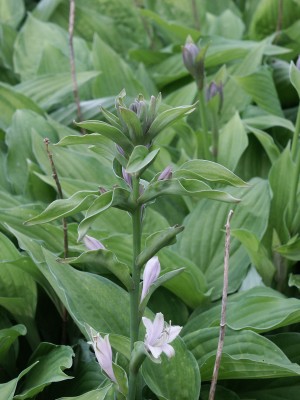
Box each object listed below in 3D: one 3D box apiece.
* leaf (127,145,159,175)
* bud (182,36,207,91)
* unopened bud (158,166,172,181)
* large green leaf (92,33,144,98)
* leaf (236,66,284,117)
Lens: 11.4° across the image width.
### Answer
[{"bbox_3d":[-0.006,-0.037,1.390,0.030,0.026,0.036,6,7,14],"label":"leaf"},{"bbox_3d":[0.048,-0.147,1.620,0.023,0.057,0.023,-11,13,0],"label":"bud"},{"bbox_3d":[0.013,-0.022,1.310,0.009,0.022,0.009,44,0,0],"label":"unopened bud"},{"bbox_3d":[-0.036,-0.162,1.850,0.065,0.030,0.095,-20,70,-24],"label":"large green leaf"},{"bbox_3d":[0.129,-0.126,1.750,0.055,0.030,0.075,-25,65,-37],"label":"leaf"}]

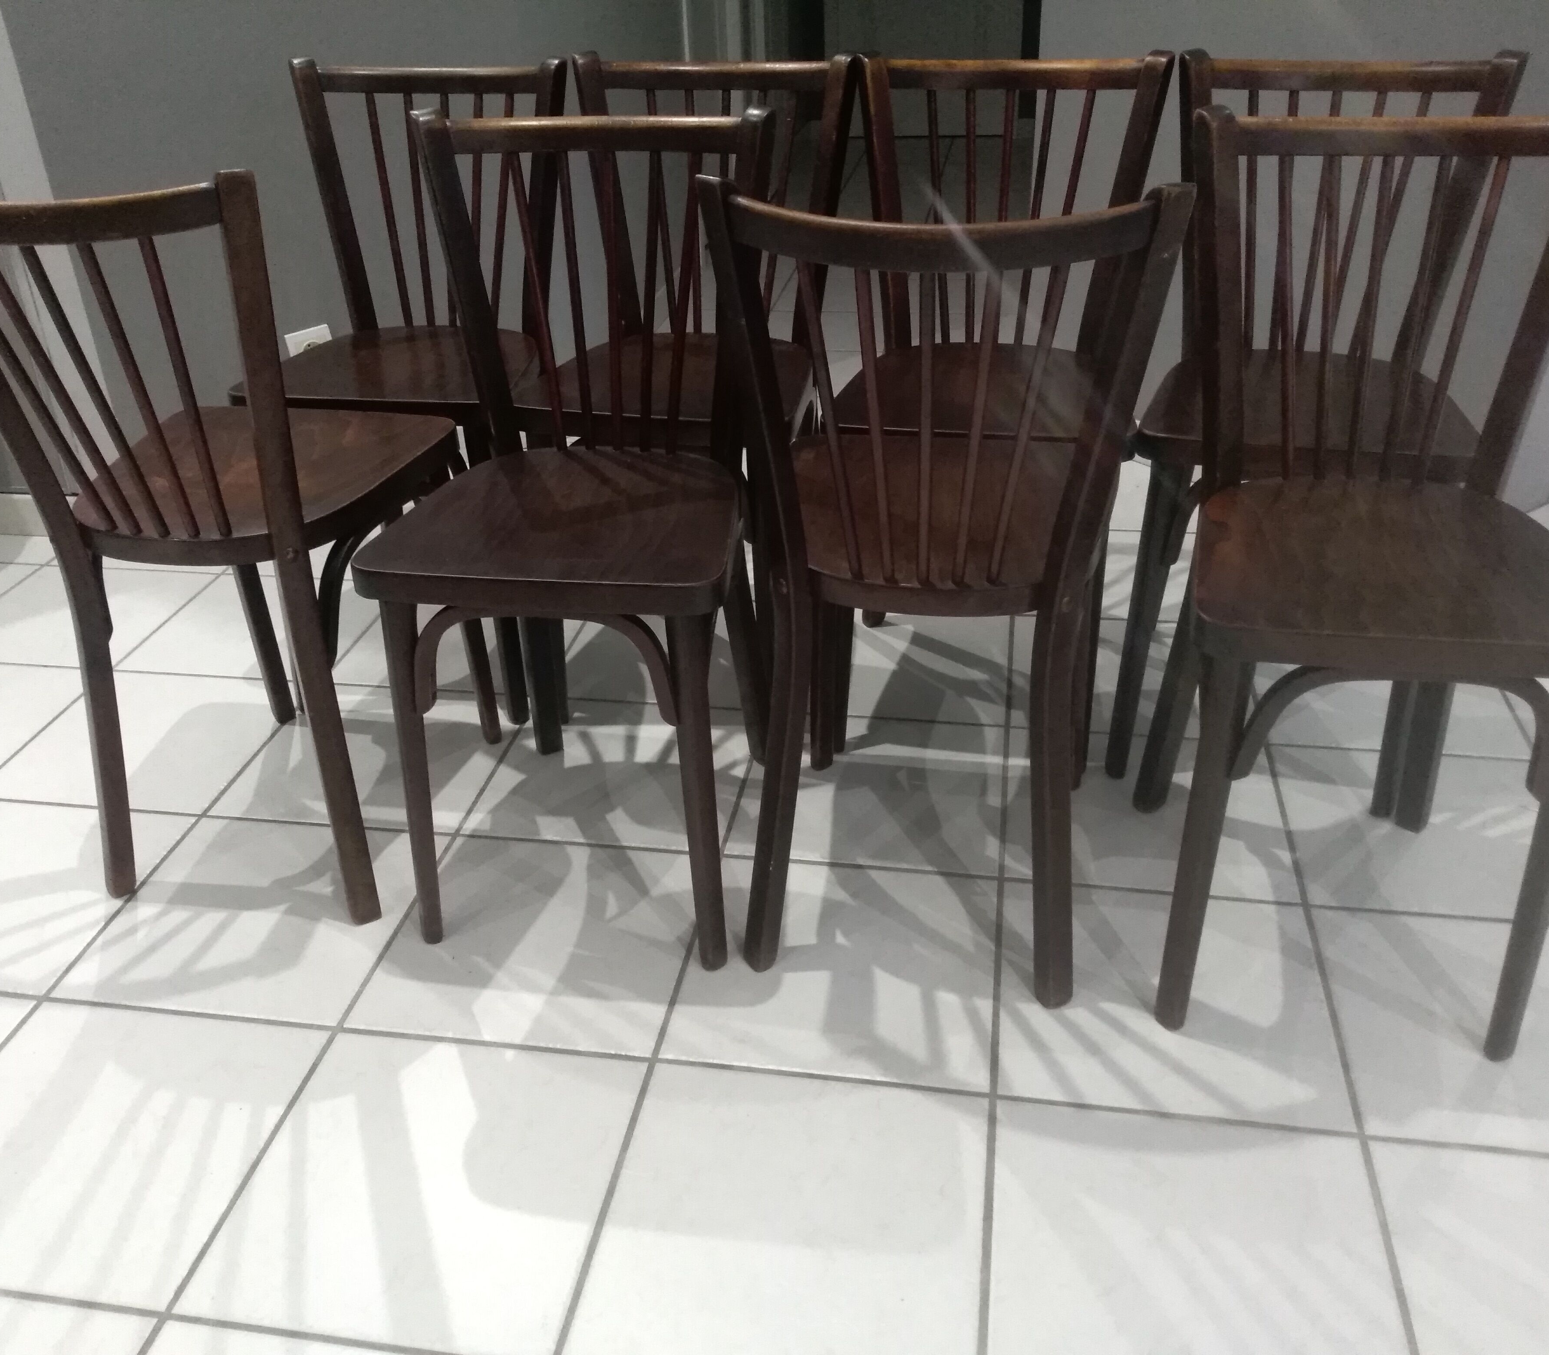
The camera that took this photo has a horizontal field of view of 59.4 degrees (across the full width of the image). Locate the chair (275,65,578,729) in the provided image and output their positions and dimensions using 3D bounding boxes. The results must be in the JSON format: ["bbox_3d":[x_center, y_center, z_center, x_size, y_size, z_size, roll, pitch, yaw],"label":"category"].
[{"bbox_3d":[-0.493,-0.403,1.916,0.393,0.809,0.433,4,31,10],"label":"chair"}]

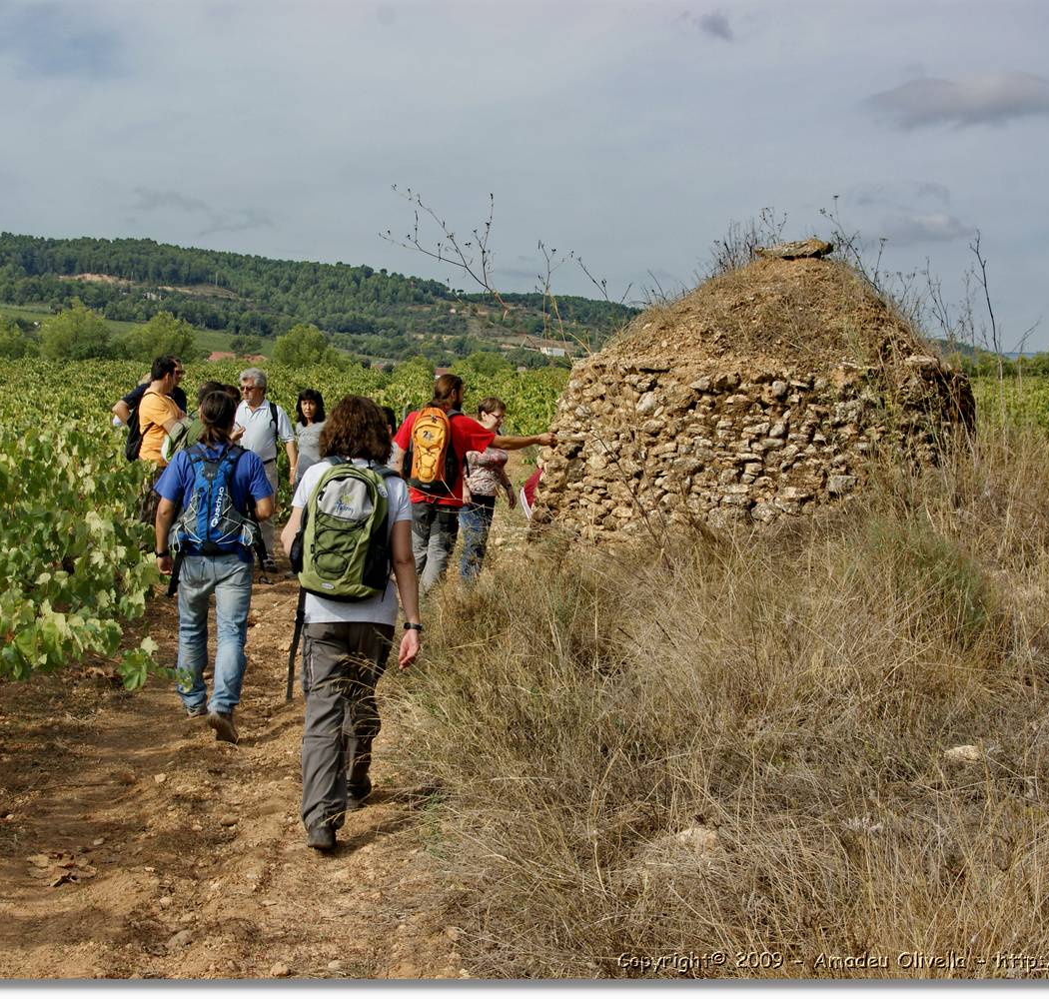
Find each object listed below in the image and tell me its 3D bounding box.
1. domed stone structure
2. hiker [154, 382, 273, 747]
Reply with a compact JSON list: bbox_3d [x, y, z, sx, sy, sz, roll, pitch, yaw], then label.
[{"bbox_3d":[1.930,-0.773,13.037,3.700,2.600,3.700,1,5,15],"label":"domed stone structure"},{"bbox_3d":[-1.580,0.321,8.175,0.600,1.710,0.620,-1,5,-7],"label":"hiker"}]

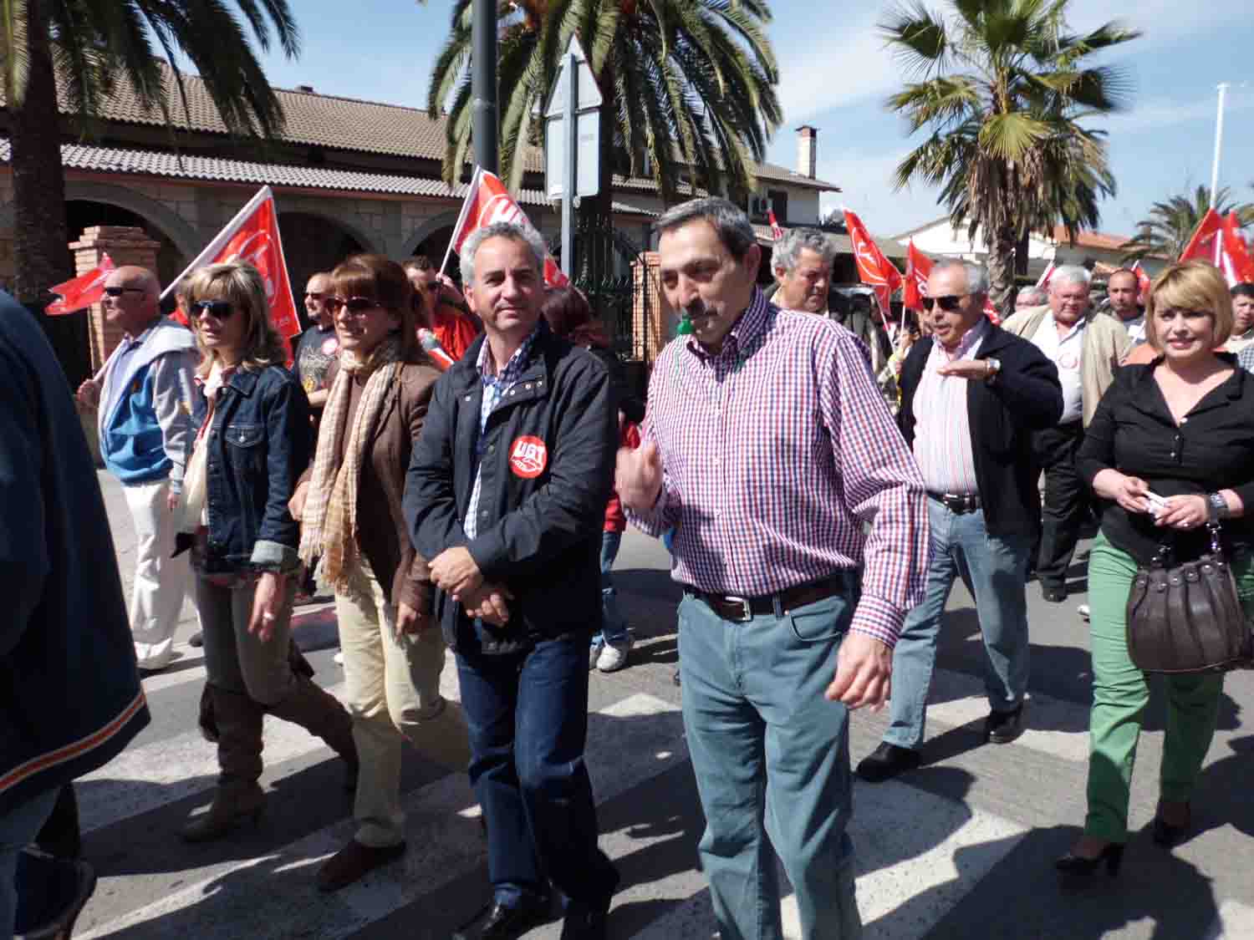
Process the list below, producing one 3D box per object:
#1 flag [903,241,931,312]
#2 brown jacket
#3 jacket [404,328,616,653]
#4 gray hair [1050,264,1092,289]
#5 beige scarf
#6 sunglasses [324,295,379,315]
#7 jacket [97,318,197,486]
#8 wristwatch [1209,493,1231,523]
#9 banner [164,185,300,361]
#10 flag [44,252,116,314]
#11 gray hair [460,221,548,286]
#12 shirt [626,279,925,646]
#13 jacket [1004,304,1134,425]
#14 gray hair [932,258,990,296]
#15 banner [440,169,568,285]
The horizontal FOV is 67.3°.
[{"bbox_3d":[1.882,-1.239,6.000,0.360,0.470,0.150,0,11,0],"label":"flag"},{"bbox_3d":[-0.651,0.039,2.420,0.440,0.630,0.310,10,14,42],"label":"brown jacket"},{"bbox_3d":[-0.265,0.055,2.129,0.490,0.730,0.330,4,12,20],"label":"jacket"},{"bbox_3d":[2.001,-0.848,4.246,0.175,0.160,0.200,4,12,22],"label":"gray hair"},{"bbox_3d":[-0.711,-0.015,2.421,0.230,0.660,0.240,8,13,34],"label":"beige scarf"},{"bbox_3d":[-0.673,-0.430,2.459,0.147,0.050,0.140,4,12,22],"label":"sunglasses"},{"bbox_3d":[-1.886,-0.261,3.720,0.360,0.680,0.500,-6,12,-33],"label":"jacket"},{"bbox_3d":[1.485,0.092,2.360,0.045,0.065,0.060,0,-27,-8],"label":"wristwatch"},{"bbox_3d":[-1.700,-0.845,4.050,0.580,0.760,0.220,-4,11,-24],"label":"banner"},{"bbox_3d":[-3.120,-1.070,5.400,0.460,0.360,0.200,-4,11,-24],"label":"flag"},{"bbox_3d":[-0.267,-0.449,2.042,0.180,0.180,0.210,-2,11,-10],"label":"gray hair"},{"bbox_3d":[0.270,-0.003,1.680,0.540,0.630,0.380,7,13,32],"label":"shirt"},{"bbox_3d":[2.137,-0.450,4.580,0.620,0.720,0.360,6,12,28],"label":"jacket"},{"bbox_3d":[0.999,-0.557,2.795,0.190,0.150,0.165,-10,15,-41],"label":"gray hair"},{"bbox_3d":[-0.503,-1.017,3.950,0.540,0.500,0.180,-1,11,-5],"label":"banner"}]

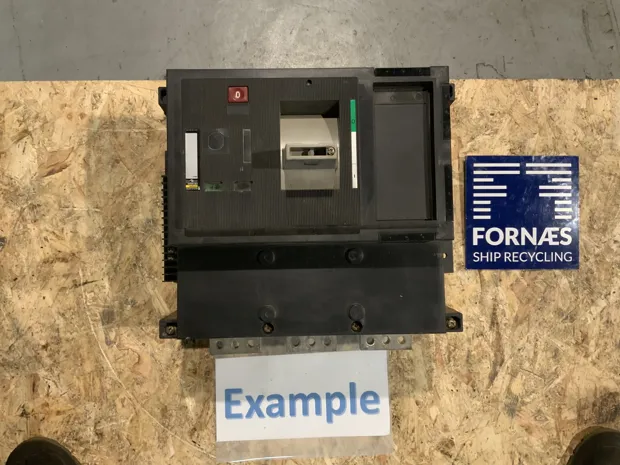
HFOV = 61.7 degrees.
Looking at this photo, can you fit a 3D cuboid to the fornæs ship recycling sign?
[{"bbox_3d":[0.270,-0.026,0.660,0.143,0.005,0.143,0,88,0],"label":"fornæs ship recycling sign"}]

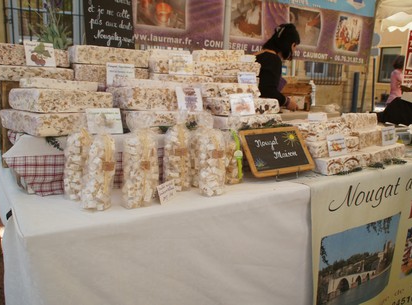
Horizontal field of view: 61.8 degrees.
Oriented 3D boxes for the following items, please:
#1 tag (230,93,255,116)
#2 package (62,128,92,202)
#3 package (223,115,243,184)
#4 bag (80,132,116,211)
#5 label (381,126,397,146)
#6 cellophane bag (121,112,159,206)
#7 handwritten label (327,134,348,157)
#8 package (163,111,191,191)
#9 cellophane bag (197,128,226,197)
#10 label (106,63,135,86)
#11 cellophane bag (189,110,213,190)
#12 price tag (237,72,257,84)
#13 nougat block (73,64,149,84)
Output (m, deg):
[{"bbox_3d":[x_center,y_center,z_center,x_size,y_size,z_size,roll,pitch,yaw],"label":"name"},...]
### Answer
[{"bbox_3d":[0.181,-0.236,1.700,0.135,0.105,0.005,-5,-4,-31],"label":"tag"},{"bbox_3d":[-0.411,0.033,1.103,0.087,0.221,0.057,-7,12,-37],"label":"package"},{"bbox_3d":[0.094,-0.013,1.293,0.079,0.252,0.051,-7,12,-37],"label":"package"},{"bbox_3d":[-0.317,0.050,1.013,0.093,0.218,0.060,-8,12,-40],"label":"bag"},{"bbox_3d":[1.062,-0.096,2.000,0.140,0.104,0.005,-5,1,-31],"label":"label"},{"bbox_3d":[-0.195,0.024,1.021,0.097,0.266,0.063,-5,11,-31],"label":"cellophane bag"},{"bbox_3d":[0.573,-0.028,1.500,0.122,0.090,0.004,-6,-3,-33],"label":"handwritten label"},{"bbox_3d":[-0.110,-0.008,1.295,0.090,0.288,0.068,-5,10,-31],"label":"package"},{"bbox_3d":[0.019,0.034,1.215,0.090,0.230,0.068,-5,10,-31],"label":"cellophane bag"},{"bbox_3d":[-0.366,-0.333,1.480,0.124,0.100,0.004,-5,5,-30],"label":"label"},{"bbox_3d":[-0.014,-0.009,1.239,0.088,0.261,0.057,-6,11,-33],"label":"cellophane bag"},{"bbox_3d":[0.248,-0.437,2.090,0.132,0.098,0.005,-5,-4,-31],"label":"price tag"},{"bbox_3d":[-0.498,-0.395,1.796,0.343,0.086,0.220,-4,10,-27],"label":"nougat block"}]

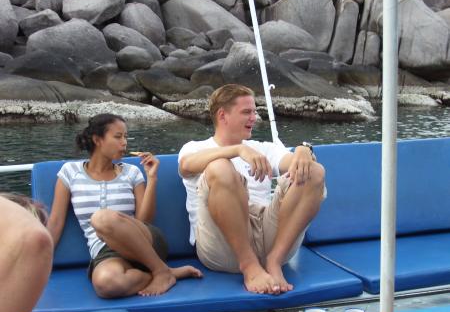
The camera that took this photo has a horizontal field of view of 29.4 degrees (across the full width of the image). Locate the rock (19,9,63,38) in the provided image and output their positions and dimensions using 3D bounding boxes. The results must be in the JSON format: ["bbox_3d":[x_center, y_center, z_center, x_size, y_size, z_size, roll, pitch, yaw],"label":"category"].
[{"bbox_3d":[-4.464,-3.223,20.880,1.087,0.696,0.870,0,7,0],"label":"rock"}]

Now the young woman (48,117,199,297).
[{"bbox_3d":[-0.446,0.182,3.680,0.630,0.690,0.750,-1,7,-12],"label":"young woman"}]

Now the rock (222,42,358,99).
[{"bbox_3d":[1.407,-1.837,18.444,2.871,1.262,1.740,0,7,0],"label":"rock"}]

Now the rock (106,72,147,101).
[{"bbox_3d":[-2.055,-1.465,18.096,0.887,0.652,0.783,0,7,0],"label":"rock"}]

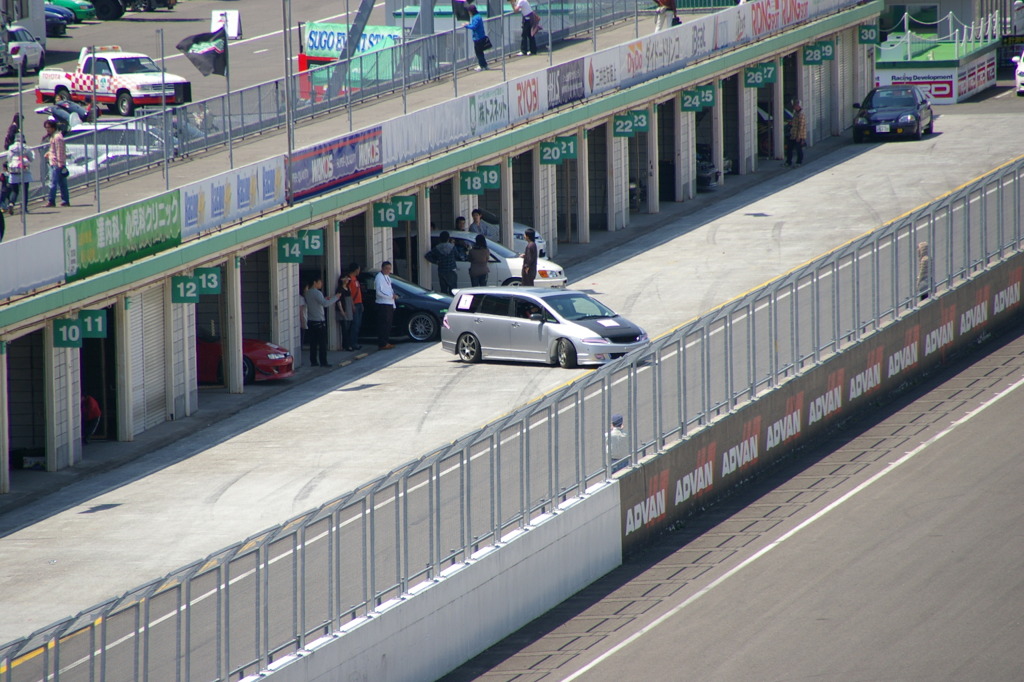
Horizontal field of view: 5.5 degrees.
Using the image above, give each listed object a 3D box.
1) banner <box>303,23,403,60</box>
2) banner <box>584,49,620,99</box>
[{"bbox_3d":[-4.417,-8.399,299.000,0.050,0.920,4.700,-4,5,-37],"label":"banner"},{"bbox_3d":[2.055,-6.047,239.859,0.050,0.900,4.896,0,4,10],"label":"banner"}]

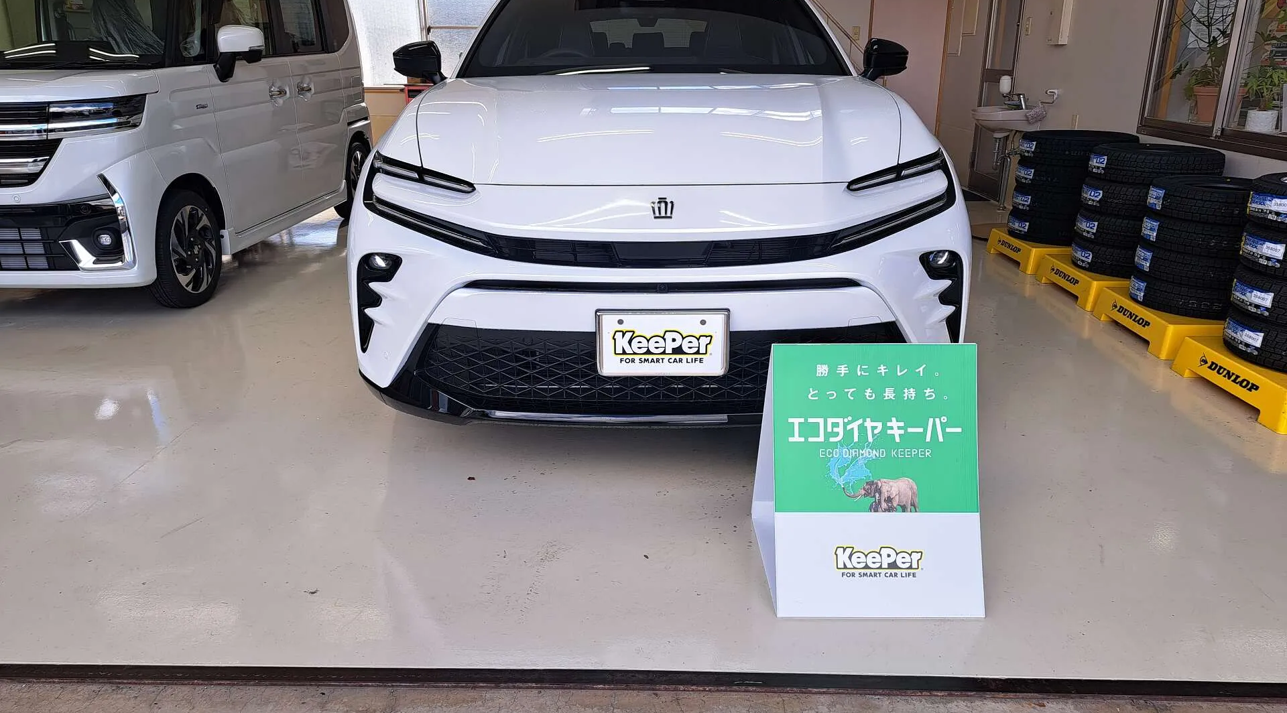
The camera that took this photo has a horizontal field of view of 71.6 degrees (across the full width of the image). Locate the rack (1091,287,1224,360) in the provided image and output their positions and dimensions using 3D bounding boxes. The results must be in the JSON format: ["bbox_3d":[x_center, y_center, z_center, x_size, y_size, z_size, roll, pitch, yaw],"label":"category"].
[{"bbox_3d":[2.389,-0.156,3.832,0.600,0.143,0.620,1,19,2],"label":"rack"}]

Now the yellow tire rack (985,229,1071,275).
[{"bbox_3d":[2.435,-0.619,5.218,0.600,0.143,0.620,0,19,0],"label":"yellow tire rack"}]

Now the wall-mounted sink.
[{"bbox_3d":[2.505,-1.648,6.266,0.410,0.170,0.470,0,19,0],"label":"wall-mounted sink"}]

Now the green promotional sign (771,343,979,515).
[{"bbox_3d":[0.511,0.156,1.949,0.446,0.367,0.020,0,-3,0],"label":"green promotional sign"}]

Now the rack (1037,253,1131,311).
[{"bbox_3d":[2.421,-0.383,4.511,0.600,0.143,0.620,0,19,1],"label":"rack"}]

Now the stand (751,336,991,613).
[{"bbox_3d":[0.511,0.232,2.037,0.446,0.547,0.439,0,19,0],"label":"stand"}]

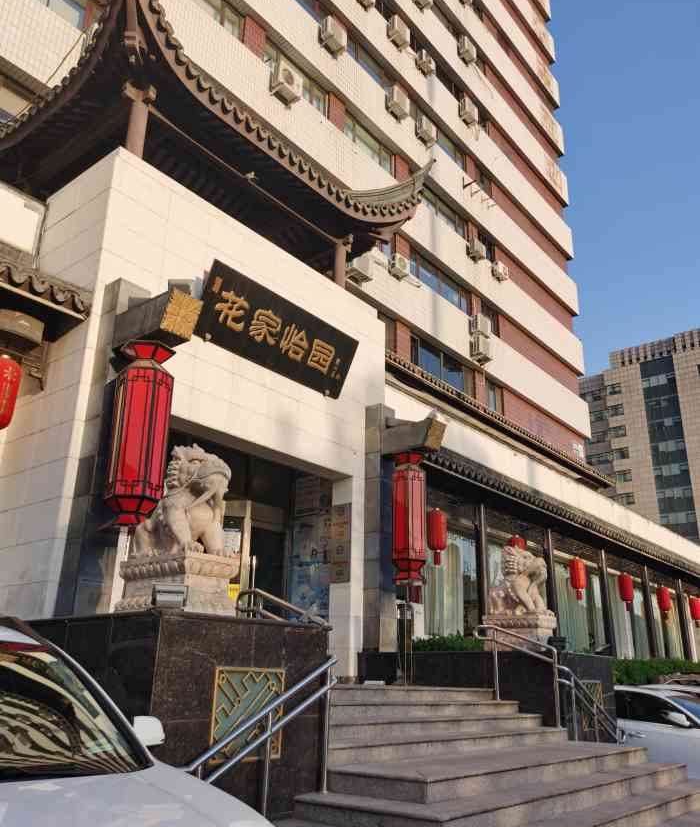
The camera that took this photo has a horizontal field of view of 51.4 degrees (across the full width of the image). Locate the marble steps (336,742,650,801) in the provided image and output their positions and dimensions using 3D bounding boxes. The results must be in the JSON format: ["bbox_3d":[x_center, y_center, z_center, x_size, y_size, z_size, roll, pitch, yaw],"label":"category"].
[{"bbox_3d":[1.658,3.443,7.136,1.000,0.155,4.630,-15,-26,37],"label":"marble steps"}]

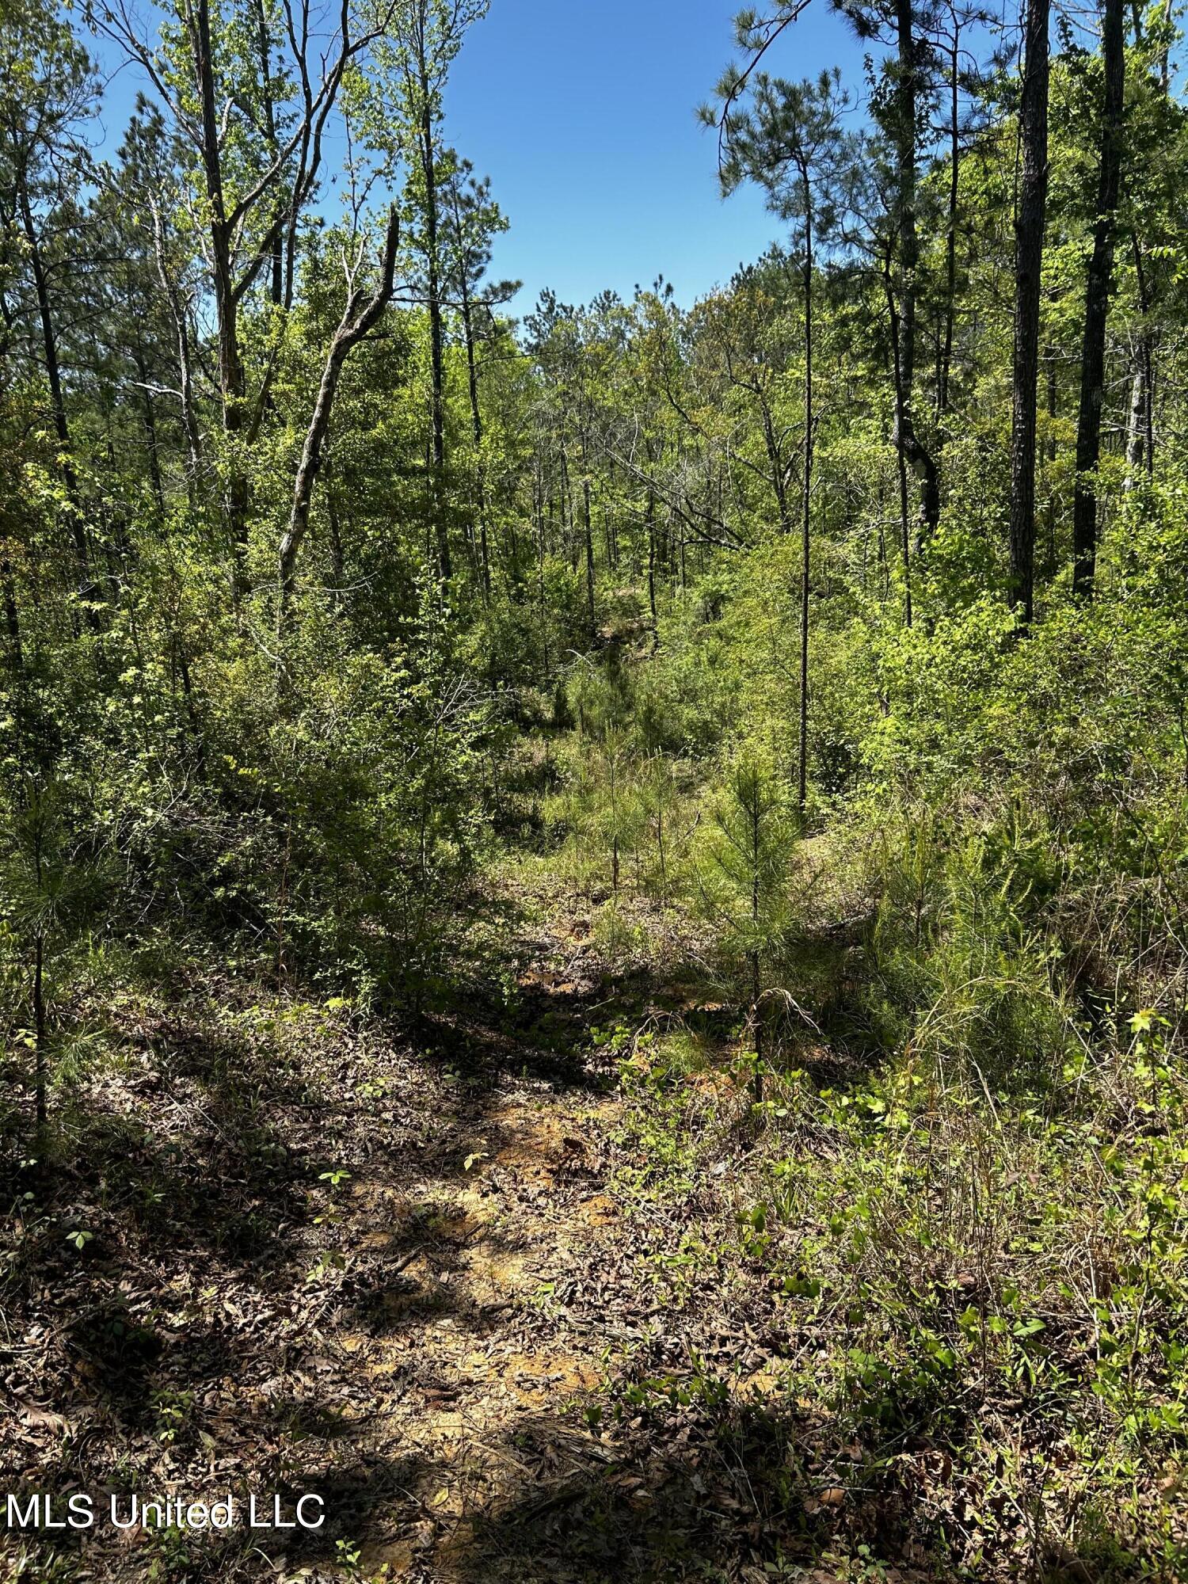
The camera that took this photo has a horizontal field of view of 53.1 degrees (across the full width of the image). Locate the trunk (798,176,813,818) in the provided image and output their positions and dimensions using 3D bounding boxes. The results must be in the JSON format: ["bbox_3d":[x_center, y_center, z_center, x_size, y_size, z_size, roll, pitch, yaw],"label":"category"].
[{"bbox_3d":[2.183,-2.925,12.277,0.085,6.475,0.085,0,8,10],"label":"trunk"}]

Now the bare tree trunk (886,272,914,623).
[{"bbox_3d":[3.322,-3.618,12.949,0.100,3.869,0.100,-4,8,15],"label":"bare tree trunk"}]

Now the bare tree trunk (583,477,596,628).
[{"bbox_3d":[-0.082,-4.866,24.301,0.140,3.058,0.140,-3,7,0],"label":"bare tree trunk"}]

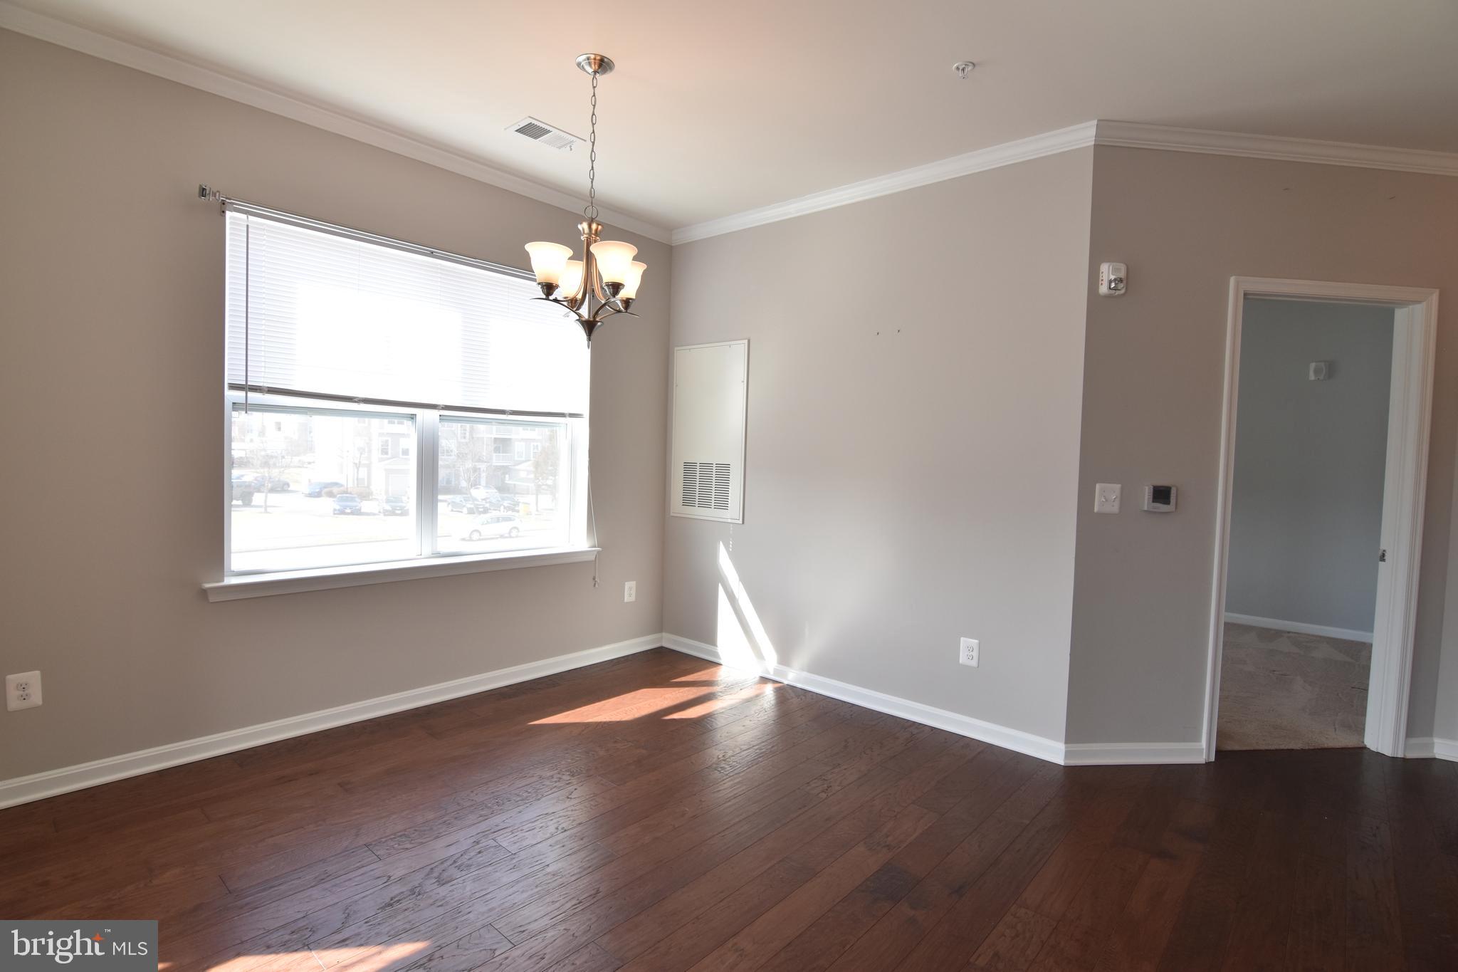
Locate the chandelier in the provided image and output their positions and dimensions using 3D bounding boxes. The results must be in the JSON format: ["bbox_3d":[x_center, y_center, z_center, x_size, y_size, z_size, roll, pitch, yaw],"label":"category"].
[{"bbox_3d":[-0.494,-1.023,2.339,0.455,1.009,0.455,2,3,0],"label":"chandelier"}]

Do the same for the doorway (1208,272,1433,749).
[{"bbox_3d":[2.648,0.171,2.958,1.015,2.147,0.157,2,3,-6],"label":"doorway"}]

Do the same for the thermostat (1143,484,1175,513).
[{"bbox_3d":[1.864,0.058,2.799,0.135,0.111,0.028,2,3,-6],"label":"thermostat"}]

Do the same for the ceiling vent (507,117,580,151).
[{"bbox_3d":[-0.818,-1.558,2.903,0.196,0.016,0.290,5,4,44],"label":"ceiling vent"}]

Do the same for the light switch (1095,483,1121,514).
[{"bbox_3d":[1.633,0.056,2.785,0.115,0.125,0.009,2,3,-6],"label":"light switch"}]

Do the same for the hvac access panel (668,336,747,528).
[{"bbox_3d":[-0.134,-0.334,4.045,0.599,1.101,0.020,4,4,38],"label":"hvac access panel"}]

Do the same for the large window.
[{"bbox_3d":[-1.469,-0.362,3.261,0.117,1.494,1.736,5,4,44],"label":"large window"}]

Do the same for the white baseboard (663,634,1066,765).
[{"bbox_3d":[0.497,1.101,3.579,2.430,0.091,0.015,4,4,38],"label":"white baseboard"}]

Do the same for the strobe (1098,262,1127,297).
[{"bbox_3d":[1.616,-0.864,2.711,0.096,0.136,0.055,2,3,-6],"label":"strobe"}]

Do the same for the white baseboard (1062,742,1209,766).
[{"bbox_3d":[1.787,1.178,2.857,0.672,0.091,0.015,2,3,-6],"label":"white baseboard"}]

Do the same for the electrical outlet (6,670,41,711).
[{"bbox_3d":[-2.460,0.718,2.263,0.008,0.123,0.081,5,4,44],"label":"electrical outlet"}]

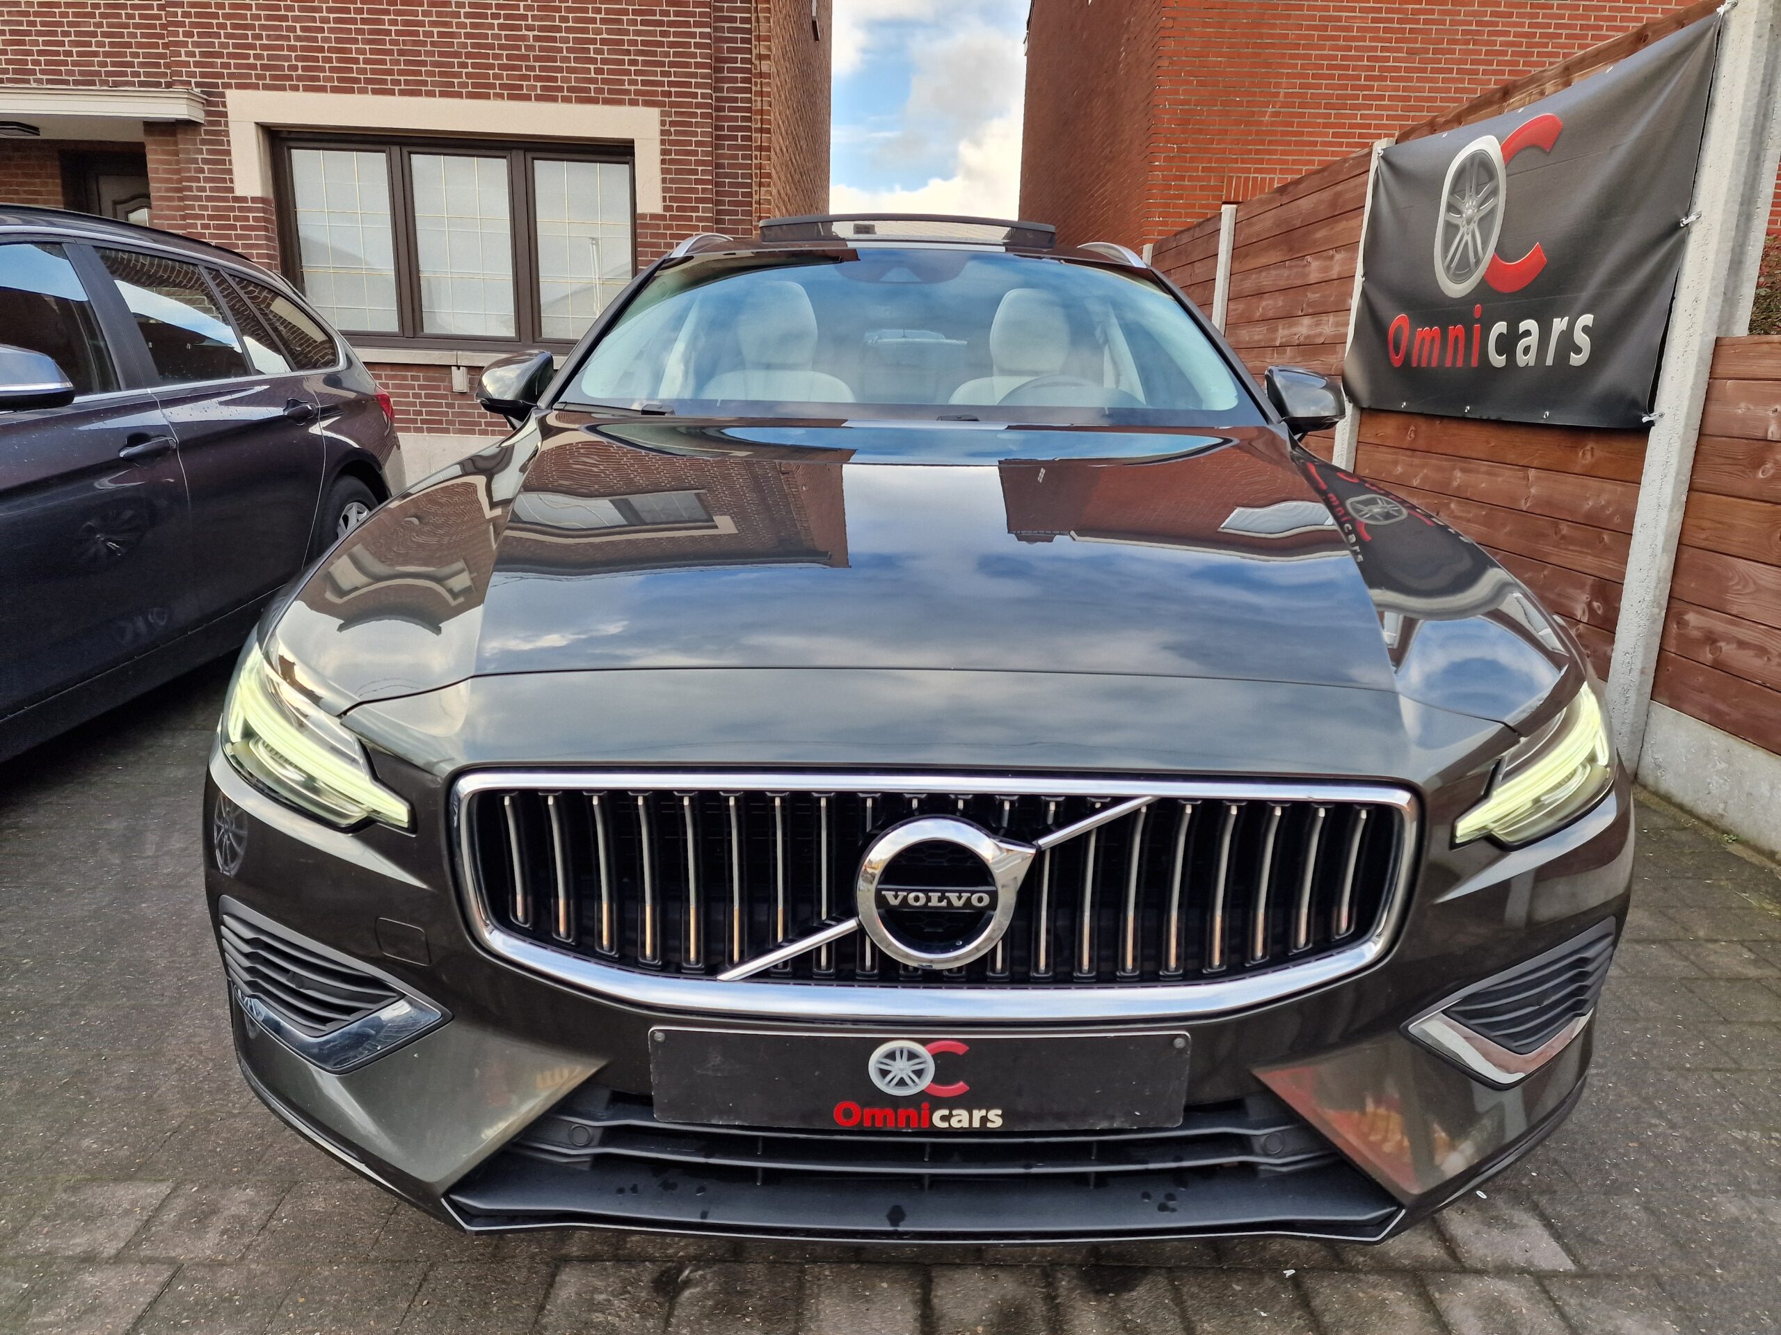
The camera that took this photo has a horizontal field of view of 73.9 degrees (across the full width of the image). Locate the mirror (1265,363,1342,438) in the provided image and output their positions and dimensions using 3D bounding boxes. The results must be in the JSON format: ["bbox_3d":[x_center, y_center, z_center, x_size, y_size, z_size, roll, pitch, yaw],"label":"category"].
[{"bbox_3d":[0.961,-0.618,2.759,0.205,0.165,0.165,1,14,0],"label":"mirror"}]

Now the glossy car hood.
[{"bbox_3d":[0.039,-0.203,1.794,1.620,0.310,1.340,1,14,0],"label":"glossy car hood"}]

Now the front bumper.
[{"bbox_3d":[0.030,0.296,1.347,1.840,0.540,0.480,1,14,0],"label":"front bumper"}]

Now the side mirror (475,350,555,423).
[{"bbox_3d":[-0.869,-0.653,2.756,0.205,0.165,0.165,1,14,0],"label":"side mirror"}]

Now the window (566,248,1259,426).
[{"bbox_3d":[0.048,-0.755,2.717,1.440,0.170,0.960,1,43,0],"label":"window"}]

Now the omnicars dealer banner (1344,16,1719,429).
[{"bbox_3d":[2.068,-1.402,4.115,0.070,1.040,2.090,1,14,-1],"label":"omnicars dealer banner"}]

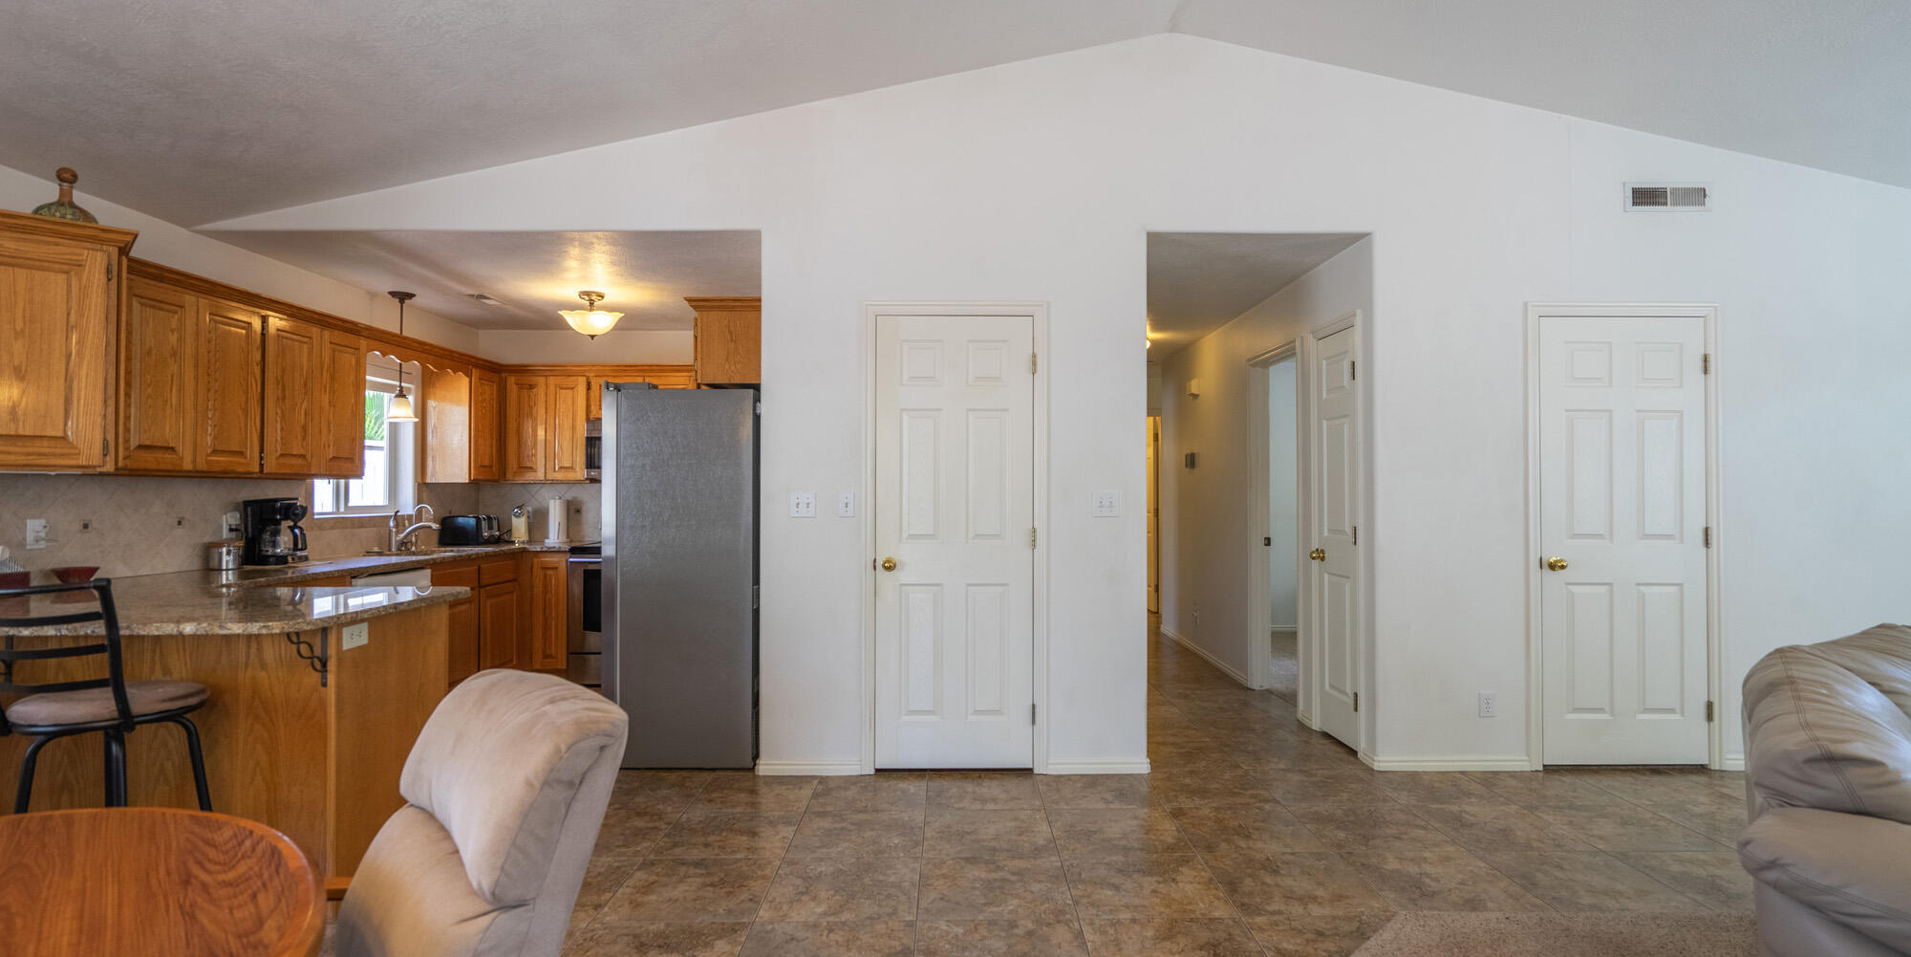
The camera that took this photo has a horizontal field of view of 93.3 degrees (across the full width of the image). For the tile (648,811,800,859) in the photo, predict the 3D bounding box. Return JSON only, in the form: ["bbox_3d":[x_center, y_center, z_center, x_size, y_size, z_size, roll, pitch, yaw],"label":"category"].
[{"bbox_3d":[-0.844,1.337,3.411,0.481,0.010,0.481,0,-1,0],"label":"tile"}]

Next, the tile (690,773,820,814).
[{"bbox_3d":[-0.827,1.311,3.790,0.471,0.010,0.464,0,-1,0],"label":"tile"}]

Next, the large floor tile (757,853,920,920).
[{"bbox_3d":[-0.347,1.298,2.860,0.471,0.010,0.464,0,-1,0],"label":"large floor tile"}]

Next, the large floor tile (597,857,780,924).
[{"bbox_3d":[-0.821,1.298,2.857,0.471,0.010,0.464,0,-1,0],"label":"large floor tile"}]

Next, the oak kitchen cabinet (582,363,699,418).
[{"bbox_3d":[-2.140,-0.588,6.313,0.775,0.365,0.320,0,-1,0],"label":"oak kitchen cabinet"}]

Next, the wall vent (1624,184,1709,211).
[{"bbox_3d":[3.228,-1.274,4.079,0.398,0.131,0.020,0,-1,0],"label":"wall vent"}]

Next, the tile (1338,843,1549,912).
[{"bbox_3d":[1.548,1.297,2.872,0.471,0.010,0.464,0,-1,0],"label":"tile"}]

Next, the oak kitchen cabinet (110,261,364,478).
[{"bbox_3d":[-3.282,-0.390,4.071,0.320,0.775,1.390,0,-1,0],"label":"oak kitchen cabinet"}]

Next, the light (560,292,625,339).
[{"bbox_3d":[-2.155,-0.963,5.348,0.385,0.270,0.385,0,-1,0],"label":"light"}]

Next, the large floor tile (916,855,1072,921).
[{"bbox_3d":[0.126,1.298,2.863,0.471,0.010,0.464,0,-1,0],"label":"large floor tile"}]

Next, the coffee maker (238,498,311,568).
[{"bbox_3d":[-3.318,0.264,4.405,0.220,0.330,0.175,0,-1,-15],"label":"coffee maker"}]

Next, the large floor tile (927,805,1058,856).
[{"bbox_3d":[0.124,1.325,3.402,0.474,0.012,0.474,0,-1,0],"label":"large floor tile"}]

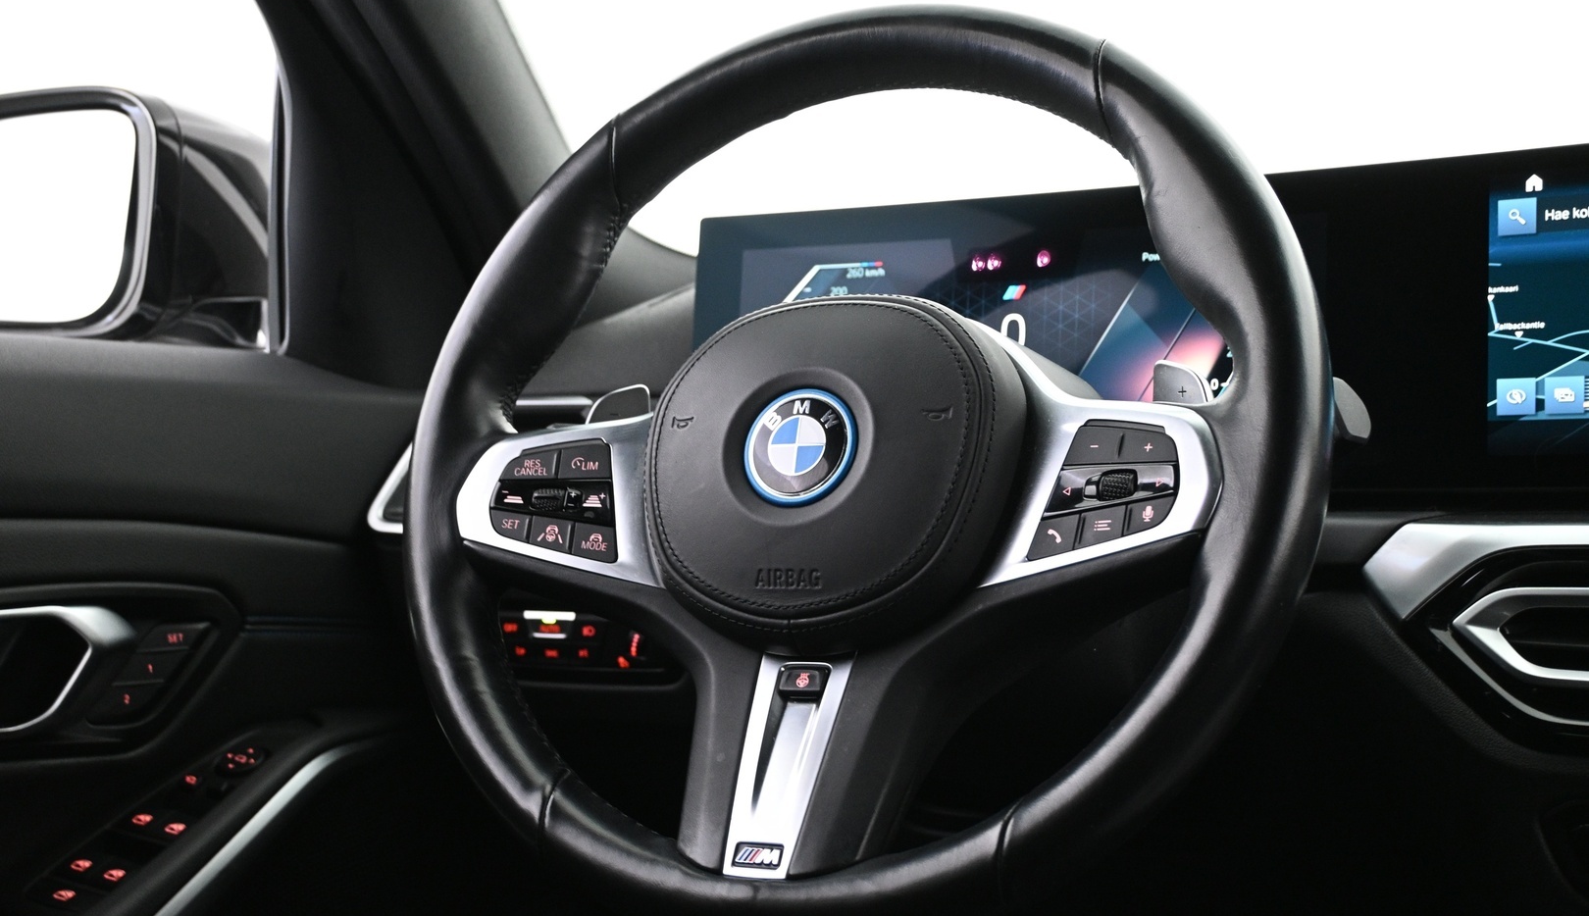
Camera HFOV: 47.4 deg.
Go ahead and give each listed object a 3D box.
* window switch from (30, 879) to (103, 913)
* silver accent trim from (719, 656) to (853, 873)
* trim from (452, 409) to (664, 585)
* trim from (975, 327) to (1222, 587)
[{"bbox_3d":[-0.310,0.186,0.770,0.037,0.008,0.013,7,25,24],"label":"window switch"},{"bbox_3d":[-0.001,0.111,0.645,0.036,0.086,0.013,-2,-34,25],"label":"silver accent trim"},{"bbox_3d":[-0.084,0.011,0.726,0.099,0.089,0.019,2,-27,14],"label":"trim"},{"bbox_3d":[0.106,-0.006,0.647,0.113,0.114,0.019,-6,-31,35],"label":"trim"}]

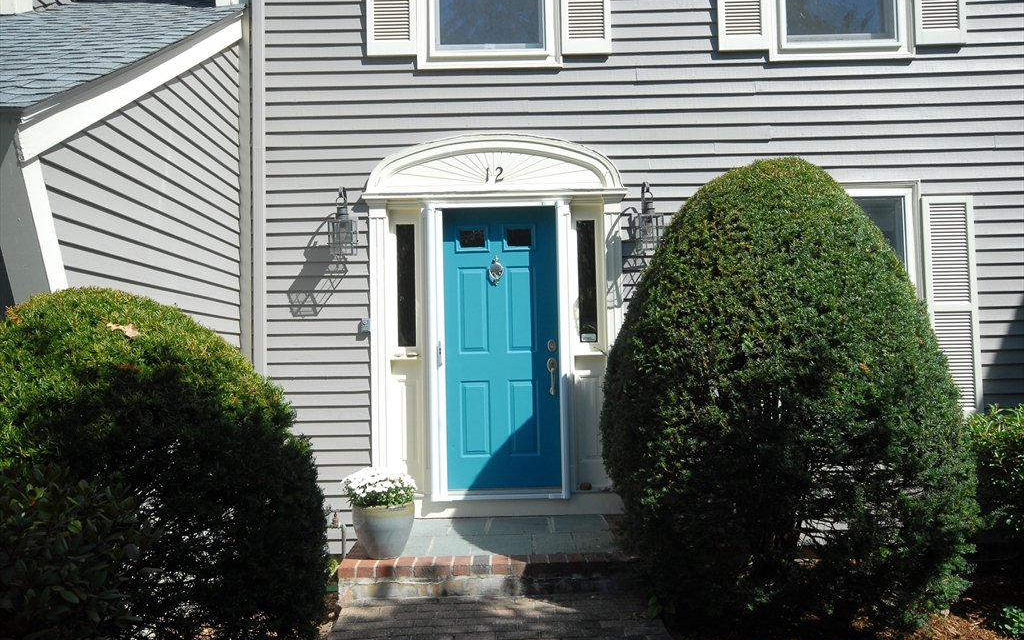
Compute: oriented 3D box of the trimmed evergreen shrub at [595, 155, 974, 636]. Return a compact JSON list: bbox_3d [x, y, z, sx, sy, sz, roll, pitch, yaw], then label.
[{"bbox_3d":[1.581,0.278,4.615,2.087,2.436,1.961,-1,-3,1],"label":"trimmed evergreen shrub"}]

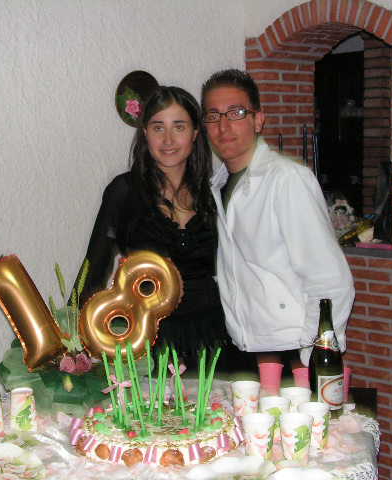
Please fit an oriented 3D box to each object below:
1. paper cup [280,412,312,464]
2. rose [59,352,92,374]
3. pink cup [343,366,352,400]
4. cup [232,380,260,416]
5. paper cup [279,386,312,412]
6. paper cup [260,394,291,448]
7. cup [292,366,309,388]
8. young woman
[{"bbox_3d":[0.224,0.442,1.976,0.071,0.098,0.071,-1,7,0],"label":"paper cup"},{"bbox_3d":[-0.320,0.328,2.360,0.092,0.058,0.065,-1,7,0],"label":"rose"},{"bbox_3d":[0.390,0.394,2.408,0.069,0.082,0.069,-1,7,0],"label":"pink cup"},{"bbox_3d":[0.127,0.412,2.233,0.071,0.098,0.071,-1,7,0],"label":"cup"},{"bbox_3d":[0.246,0.418,2.170,0.071,0.098,0.071,-1,7,0],"label":"paper cup"},{"bbox_3d":[0.186,0.429,2.083,0.071,0.098,0.071,-1,7,0],"label":"paper cup"},{"bbox_3d":[0.296,0.396,2.404,0.069,0.082,0.069,-1,7,0],"label":"cup"},{"bbox_3d":[-0.114,0.362,2.743,0.520,1.640,0.360,-2,7,-8],"label":"young woman"}]

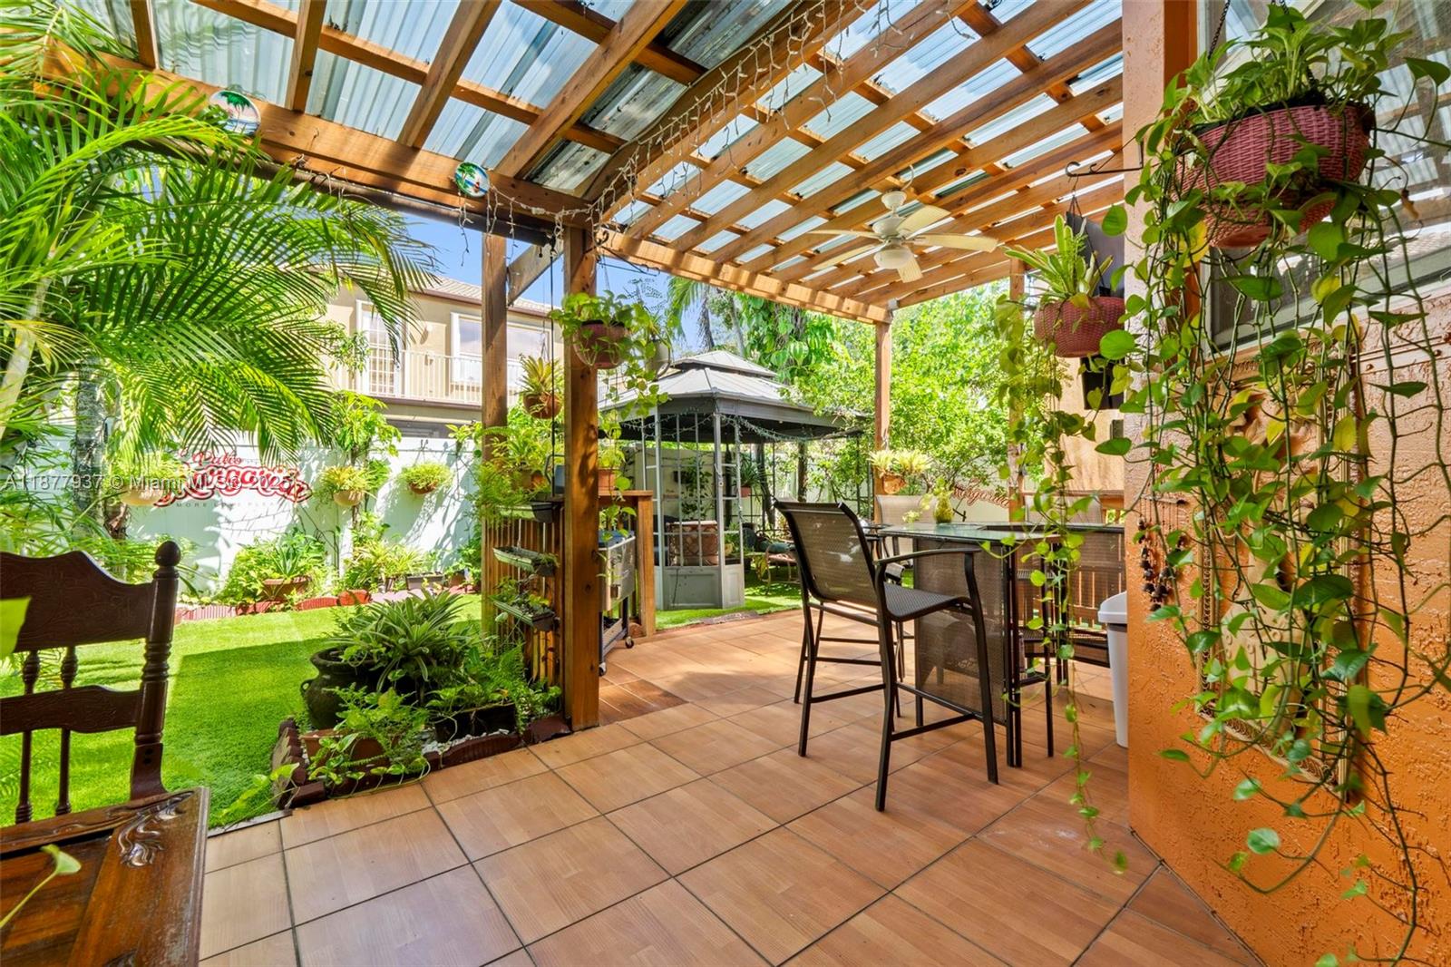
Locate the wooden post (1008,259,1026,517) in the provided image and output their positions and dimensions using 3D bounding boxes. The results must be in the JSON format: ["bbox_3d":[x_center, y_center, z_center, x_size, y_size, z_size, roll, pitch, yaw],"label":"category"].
[{"bbox_3d":[1.866,-0.079,3.883,0.090,2.640,0.090,1,-1,-38],"label":"wooden post"}]

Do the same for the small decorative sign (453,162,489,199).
[{"bbox_3d":[-1.206,-1.437,2.870,0.165,0.170,0.020,1,-1,-38],"label":"small decorative sign"}]

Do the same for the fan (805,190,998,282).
[{"bbox_3d":[0.883,-1.331,3.170,1.040,0.430,1.040,0,-1,6],"label":"fan"}]

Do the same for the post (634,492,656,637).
[{"bbox_3d":[-0.691,0.708,5.300,0.110,1.267,0.110,1,-1,-38],"label":"post"}]

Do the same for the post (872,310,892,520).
[{"bbox_3d":[1.196,0.009,4.571,0.100,2.500,0.095,1,-1,-38],"label":"post"}]

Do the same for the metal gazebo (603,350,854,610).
[{"bbox_3d":[-0.080,-0.230,8.350,3.350,3.200,3.350,1,-1,-39],"label":"metal gazebo"}]

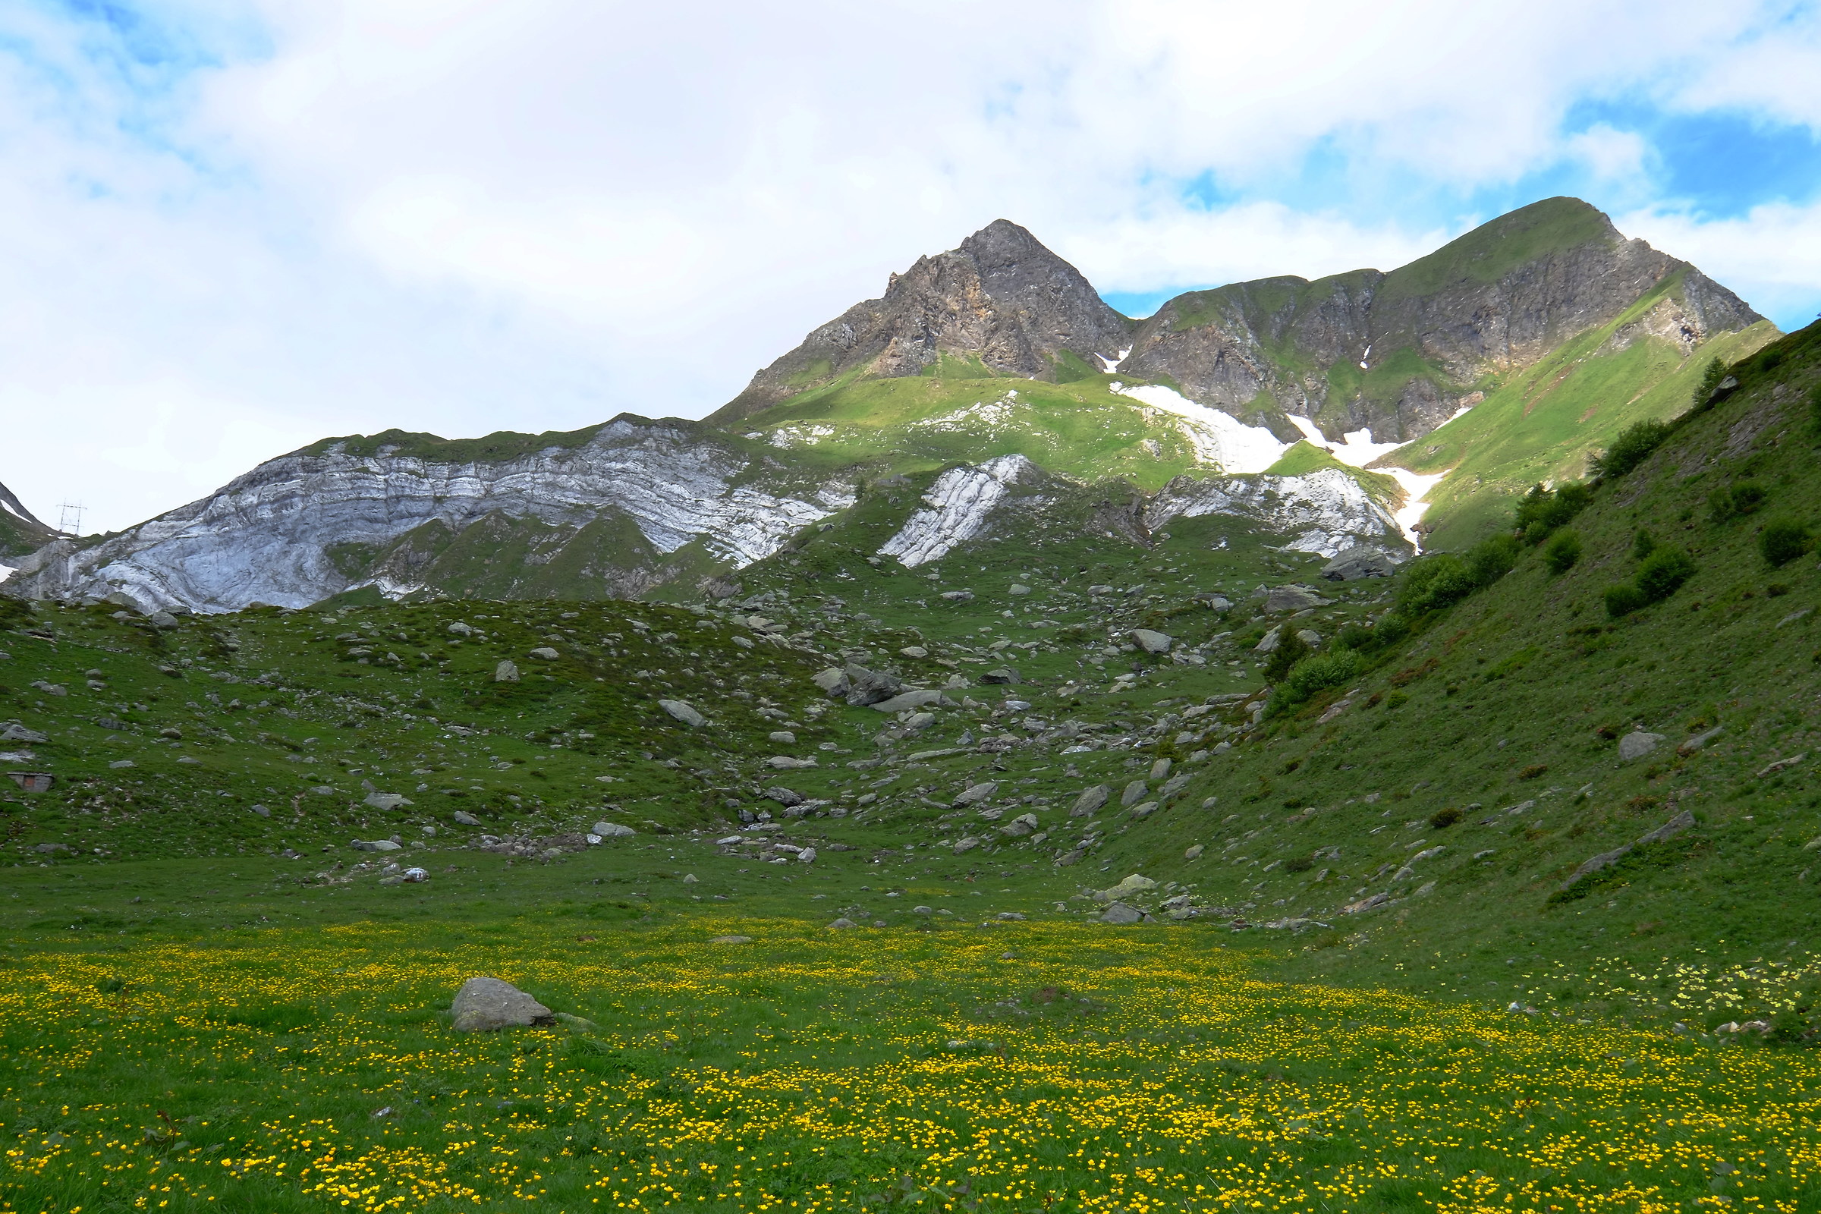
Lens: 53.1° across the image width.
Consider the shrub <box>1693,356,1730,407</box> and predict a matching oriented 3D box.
[{"bbox_3d":[40.469,-11.362,92.000,1.941,2.589,1.844,-3,-8,24],"label":"shrub"}]

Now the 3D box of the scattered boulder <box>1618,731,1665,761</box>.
[{"bbox_3d":[15.666,2.972,39.000,0.935,0.576,0.754,2,-7,0],"label":"scattered boulder"}]

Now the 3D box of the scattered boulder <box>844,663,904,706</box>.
[{"bbox_3d":[-2.510,5.367,126.000,4.135,3.053,3.514,0,-7,-1],"label":"scattered boulder"}]

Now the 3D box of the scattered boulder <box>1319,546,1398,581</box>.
[{"bbox_3d":[55.375,-5.364,225.000,9.669,4.397,7.252,-2,-7,14],"label":"scattered boulder"}]

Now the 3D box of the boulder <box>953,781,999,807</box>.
[{"bbox_3d":[2.845,8.221,80.000,1.861,1.069,1.500,2,-7,0],"label":"boulder"}]

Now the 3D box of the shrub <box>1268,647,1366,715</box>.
[{"bbox_3d":[20.630,3.739,92.000,4.816,3.142,3.371,-2,-7,13],"label":"shrub"}]

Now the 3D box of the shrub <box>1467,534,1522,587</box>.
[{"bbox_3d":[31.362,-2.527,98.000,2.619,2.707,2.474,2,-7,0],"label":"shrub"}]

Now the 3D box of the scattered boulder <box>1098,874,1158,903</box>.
[{"bbox_3d":[6.771,8.775,57.000,1.781,0.802,1.437,2,-7,0],"label":"scattered boulder"}]

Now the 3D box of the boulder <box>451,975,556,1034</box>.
[{"bbox_3d":[-3.184,3.102,14.200,0.810,0.433,0.648,2,-7,-12],"label":"boulder"}]

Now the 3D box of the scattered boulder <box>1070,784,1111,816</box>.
[{"bbox_3d":[7.709,8.291,78.000,1.706,1.341,1.450,-1,-7,6],"label":"scattered boulder"}]

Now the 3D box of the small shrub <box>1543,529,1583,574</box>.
[{"bbox_3d":[25.793,-2.195,72.000,1.575,1.801,1.496,-3,-8,20],"label":"small shrub"}]

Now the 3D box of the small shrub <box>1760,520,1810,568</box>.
[{"bbox_3d":[24.050,-1.739,50.000,1.266,1.272,1.196,2,-7,0],"label":"small shrub"}]

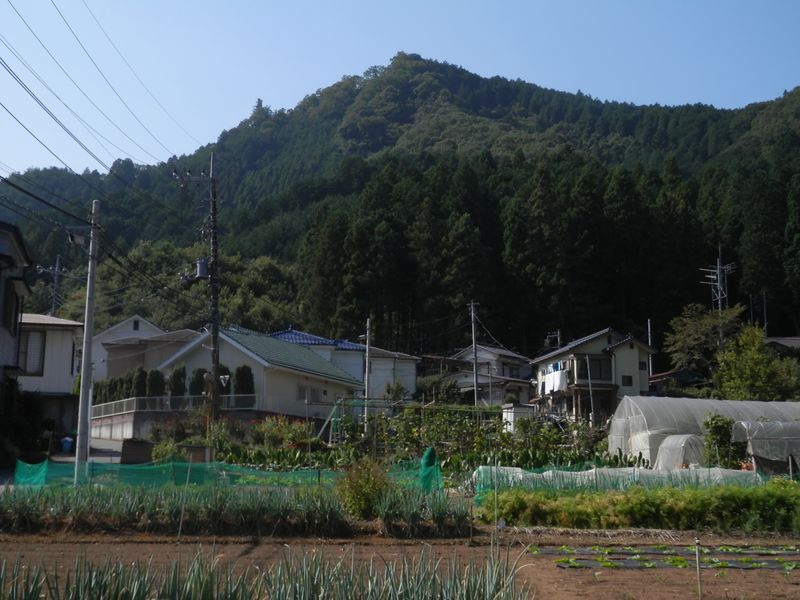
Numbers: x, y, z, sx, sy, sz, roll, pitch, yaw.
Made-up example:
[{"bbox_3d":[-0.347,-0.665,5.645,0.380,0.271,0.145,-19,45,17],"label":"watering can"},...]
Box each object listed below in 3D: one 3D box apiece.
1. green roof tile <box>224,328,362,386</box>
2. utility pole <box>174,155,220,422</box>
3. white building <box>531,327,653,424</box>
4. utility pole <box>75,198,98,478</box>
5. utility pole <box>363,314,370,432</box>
[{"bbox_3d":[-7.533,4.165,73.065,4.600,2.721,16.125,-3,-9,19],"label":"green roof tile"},{"bbox_3d":[-8.977,-0.509,46.122,1.950,12.310,0.700,0,-9,2],"label":"utility pole"},{"bbox_3d":[13.492,6.260,82.464,10.468,7.440,8.000,3,-9,-18],"label":"white building"},{"bbox_3d":[-9.074,1.187,30.168,0.360,8.372,0.360,0,-9,0],"label":"utility pole"},{"bbox_3d":[-2.001,4.693,64.042,0.350,7.364,0.350,0,-9,0],"label":"utility pole"}]

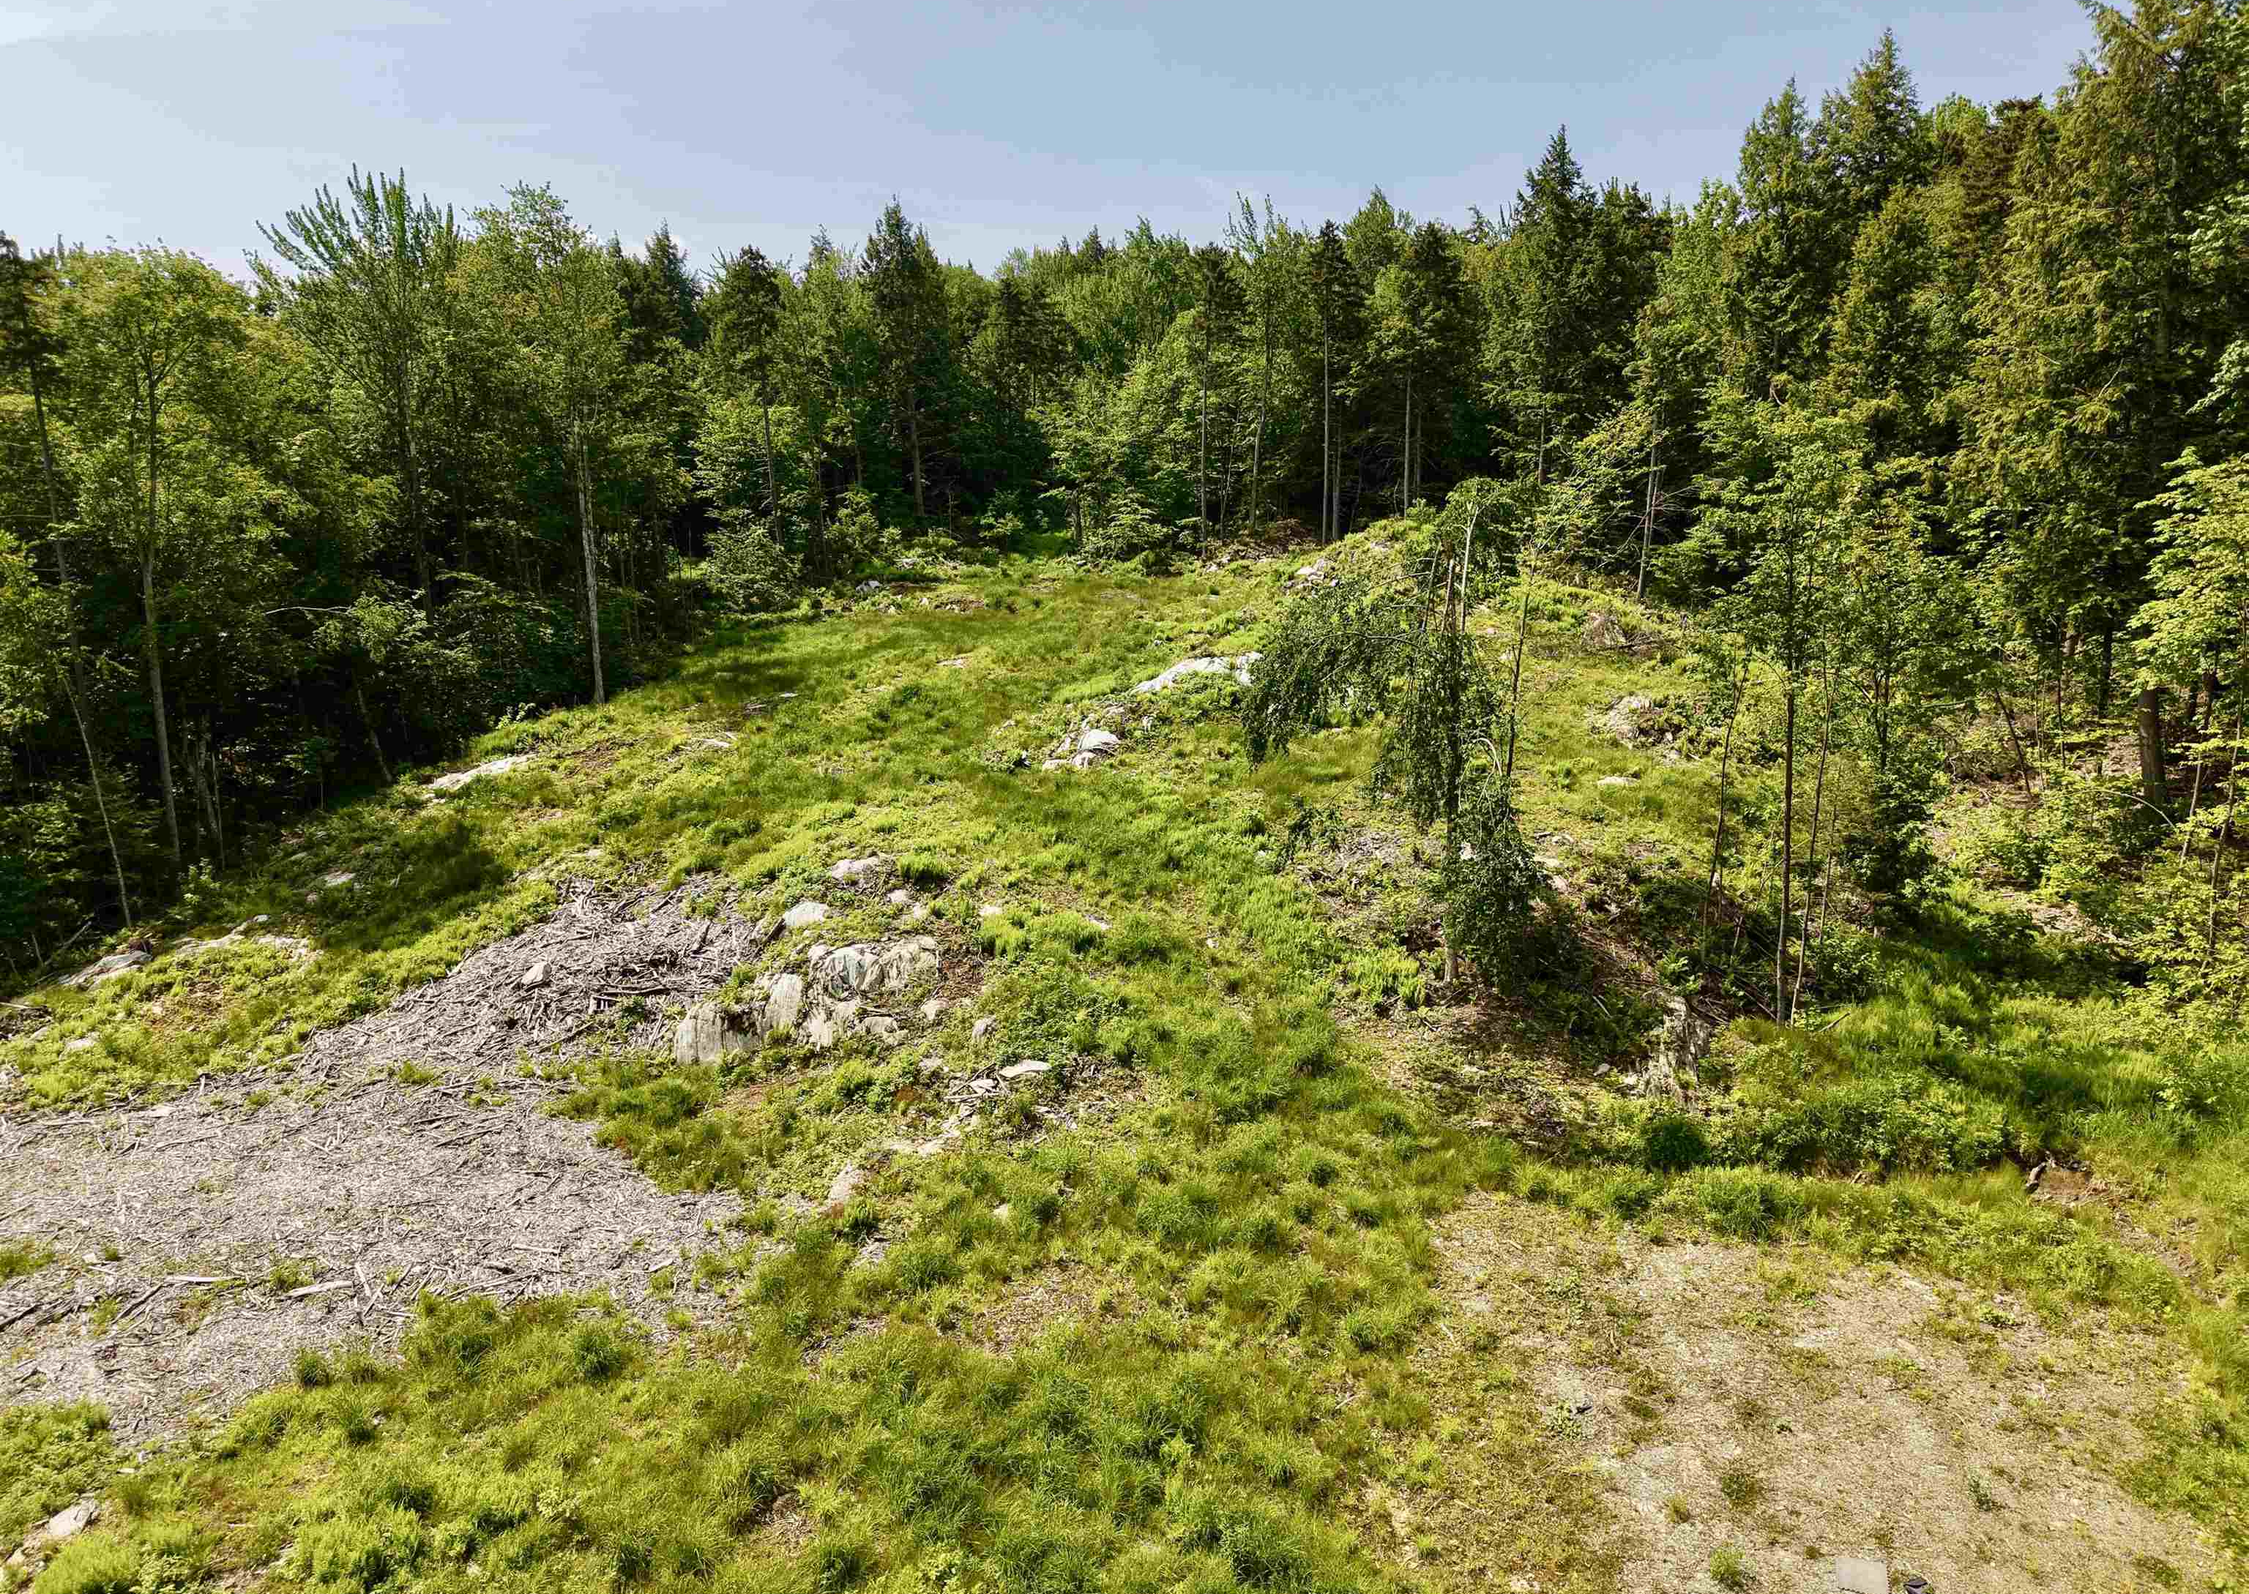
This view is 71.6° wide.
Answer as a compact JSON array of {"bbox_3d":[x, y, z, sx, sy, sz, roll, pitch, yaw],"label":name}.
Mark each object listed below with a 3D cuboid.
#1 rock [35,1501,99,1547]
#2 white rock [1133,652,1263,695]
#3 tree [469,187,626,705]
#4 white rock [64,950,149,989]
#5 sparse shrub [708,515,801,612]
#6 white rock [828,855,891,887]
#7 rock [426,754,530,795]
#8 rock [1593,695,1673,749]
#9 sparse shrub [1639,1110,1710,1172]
[{"bbox_3d":[-10.862,7.464,16.000,0.630,0.260,0.500,-7,12,-36],"label":"rock"},{"bbox_3d":[2.285,-3.880,49.000,3.963,1.050,2.400,0,10,3],"label":"white rock"},{"bbox_3d":[-16.523,-9.785,45.000,4.300,14.659,4.200,-4,11,-20],"label":"tree"},{"bbox_3d":[-20.858,3.519,32.000,1.679,0.500,1.200,-7,12,-33],"label":"white rock"},{"bbox_3d":[-13.294,-8.401,56.000,3.244,3.500,3.100,-2,10,-13],"label":"sparse shrub"},{"bbox_3d":[-5.766,1.584,34.000,1.338,0.450,1.000,-2,10,-10],"label":"white rock"},{"bbox_3d":[-16.967,-0.616,41.000,2.509,0.750,1.600,-4,11,-22],"label":"rock"},{"bbox_3d":[14.183,-2.127,43.500,2.187,1.250,1.800,3,11,18],"label":"rock"},{"bbox_3d":[8.646,5.394,24.500,1.098,0.850,1.050,4,11,20],"label":"sparse shrub"}]

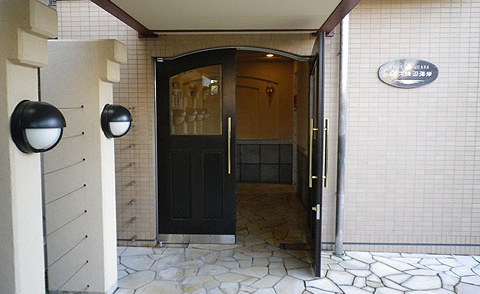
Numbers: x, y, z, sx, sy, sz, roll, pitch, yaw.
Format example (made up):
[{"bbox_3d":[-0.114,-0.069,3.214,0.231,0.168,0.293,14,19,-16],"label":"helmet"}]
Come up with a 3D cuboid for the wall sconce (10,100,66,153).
[{"bbox_3d":[-0.975,-0.098,1.948,0.187,0.267,0.267,0,4,2],"label":"wall sconce"}]

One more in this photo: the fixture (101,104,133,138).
[{"bbox_3d":[-0.935,-0.199,3.025,0.187,0.267,0.267,0,4,2],"label":"fixture"}]

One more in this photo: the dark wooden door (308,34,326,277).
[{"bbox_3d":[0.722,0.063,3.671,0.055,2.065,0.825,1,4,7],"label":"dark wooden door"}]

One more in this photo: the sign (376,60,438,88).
[{"bbox_3d":[1.721,-0.750,3.961,0.600,0.297,0.035,0,4,2],"label":"sign"}]

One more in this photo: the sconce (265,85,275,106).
[{"bbox_3d":[0.599,-1.035,7.878,0.190,0.410,0.130,0,4,2],"label":"sconce"}]

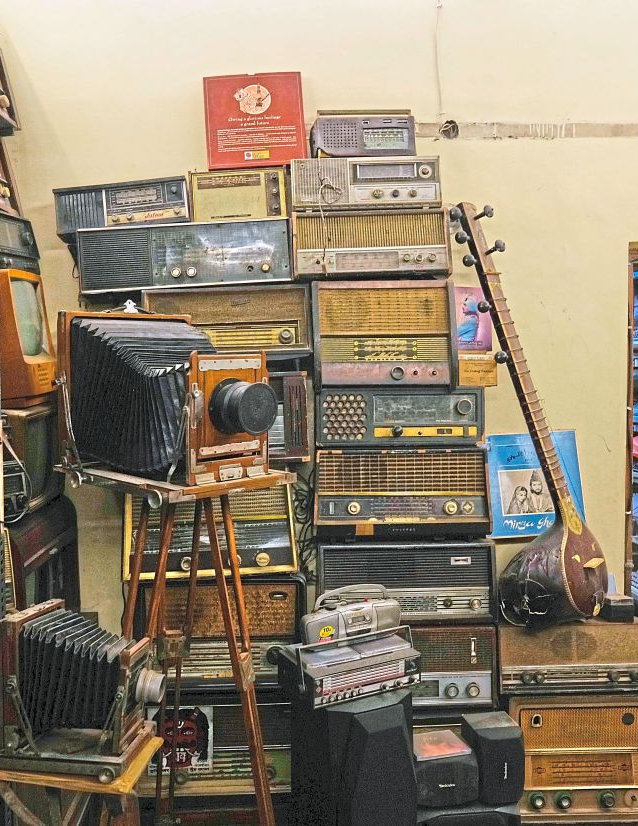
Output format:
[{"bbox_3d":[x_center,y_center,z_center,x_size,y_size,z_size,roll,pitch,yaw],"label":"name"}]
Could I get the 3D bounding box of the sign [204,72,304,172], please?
[{"bbox_3d":[-0.200,-0.907,2.583,0.302,0.302,0.025,-4,-4,-2],"label":"sign"}]

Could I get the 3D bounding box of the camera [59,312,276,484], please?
[{"bbox_3d":[-0.292,-0.040,1.788,0.395,0.325,0.360,8,9,40],"label":"camera"}]

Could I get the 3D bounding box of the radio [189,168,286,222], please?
[{"bbox_3d":[-0.230,-0.617,2.388,0.271,0.141,0.110,-1,3,0],"label":"radio"}]

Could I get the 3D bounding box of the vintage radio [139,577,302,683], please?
[{"bbox_3d":[-0.295,0.630,2.519,0.489,0.329,0.230,-1,3,-3],"label":"vintage radio"}]

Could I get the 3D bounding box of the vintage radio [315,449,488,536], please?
[{"bbox_3d":[0.240,0.226,2.484,0.500,0.259,0.220,0,3,0],"label":"vintage radio"}]

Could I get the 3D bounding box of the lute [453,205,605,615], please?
[{"bbox_3d":[0.540,0.002,2.477,0.280,1.257,0.310,-20,-6,38],"label":"lute"}]

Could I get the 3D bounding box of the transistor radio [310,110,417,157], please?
[{"bbox_3d":[0.130,-0.820,2.465,0.304,0.135,0.090,-1,3,-6],"label":"transistor radio"}]

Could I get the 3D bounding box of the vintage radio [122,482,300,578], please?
[{"bbox_3d":[-0.320,0.307,2.488,0.498,0.311,0.220,-2,3,-4],"label":"vintage radio"}]

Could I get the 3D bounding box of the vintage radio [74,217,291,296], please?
[{"bbox_3d":[-0.378,-0.445,2.426,0.598,0.180,0.210,-4,3,0],"label":"vintage radio"}]

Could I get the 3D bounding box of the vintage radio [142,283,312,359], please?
[{"bbox_3d":[-0.270,-0.273,2.500,0.494,0.203,0.200,-3,3,-3],"label":"vintage radio"}]

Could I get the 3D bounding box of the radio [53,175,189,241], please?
[{"bbox_3d":[-0.588,-0.614,2.509,0.392,0.135,0.180,-7,4,-7],"label":"radio"}]

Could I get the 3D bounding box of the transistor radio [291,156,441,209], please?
[{"bbox_3d":[0.133,-0.649,2.391,0.417,0.140,0.160,-1,3,0],"label":"transistor radio"}]

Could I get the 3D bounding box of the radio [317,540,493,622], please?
[{"bbox_3d":[0.246,0.480,2.470,0.505,0.227,0.200,-1,3,-2],"label":"radio"}]

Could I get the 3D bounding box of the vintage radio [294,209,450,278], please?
[{"bbox_3d":[0.147,-0.479,2.409,0.436,0.184,0.200,-1,3,0],"label":"vintage radio"}]

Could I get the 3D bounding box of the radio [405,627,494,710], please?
[{"bbox_3d":[0.279,0.734,2.504,0.459,0.250,0.210,0,3,-2],"label":"radio"}]

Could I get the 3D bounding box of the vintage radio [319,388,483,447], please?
[{"bbox_3d":[0.237,0.005,2.480,0.480,0.165,0.180,-1,3,-1],"label":"vintage radio"}]

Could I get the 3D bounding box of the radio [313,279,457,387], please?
[{"bbox_3d":[0.190,-0.233,2.472,0.409,0.303,0.220,0,3,0],"label":"radio"}]

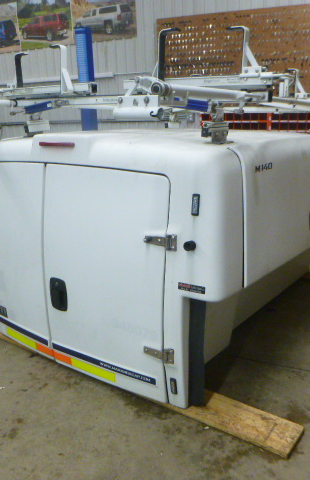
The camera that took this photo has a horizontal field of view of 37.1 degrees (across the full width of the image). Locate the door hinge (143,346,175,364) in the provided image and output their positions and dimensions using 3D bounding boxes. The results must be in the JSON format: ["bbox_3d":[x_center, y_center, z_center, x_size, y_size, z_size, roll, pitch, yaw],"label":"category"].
[{"bbox_3d":[0.014,0.498,2.018,0.167,0.066,0.022,7,13,32],"label":"door hinge"}]

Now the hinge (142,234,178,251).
[{"bbox_3d":[0.016,0.008,1.933,0.172,0.067,0.025,7,13,34],"label":"hinge"}]

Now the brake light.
[{"bbox_3d":[-0.468,-0.462,2.248,0.266,0.027,0.028,9,17,38],"label":"brake light"}]

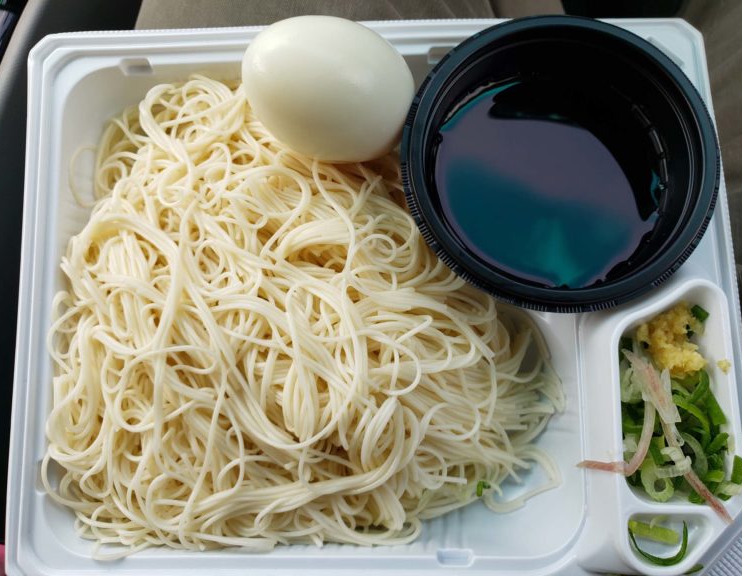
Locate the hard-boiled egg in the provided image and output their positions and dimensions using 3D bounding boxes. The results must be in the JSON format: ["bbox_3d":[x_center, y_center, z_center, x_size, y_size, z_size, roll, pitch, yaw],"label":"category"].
[{"bbox_3d":[-0.013,-0.062,0.183,0.056,0.044,0.044,16,82,1],"label":"hard-boiled egg"}]

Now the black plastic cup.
[{"bbox_3d":[0.062,-0.039,0.209,0.101,0.048,0.101,0,81,2],"label":"black plastic cup"}]

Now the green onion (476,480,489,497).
[{"bbox_3d":[0.039,0.071,0.203,0.005,0.004,0.006,0,81,2],"label":"green onion"}]

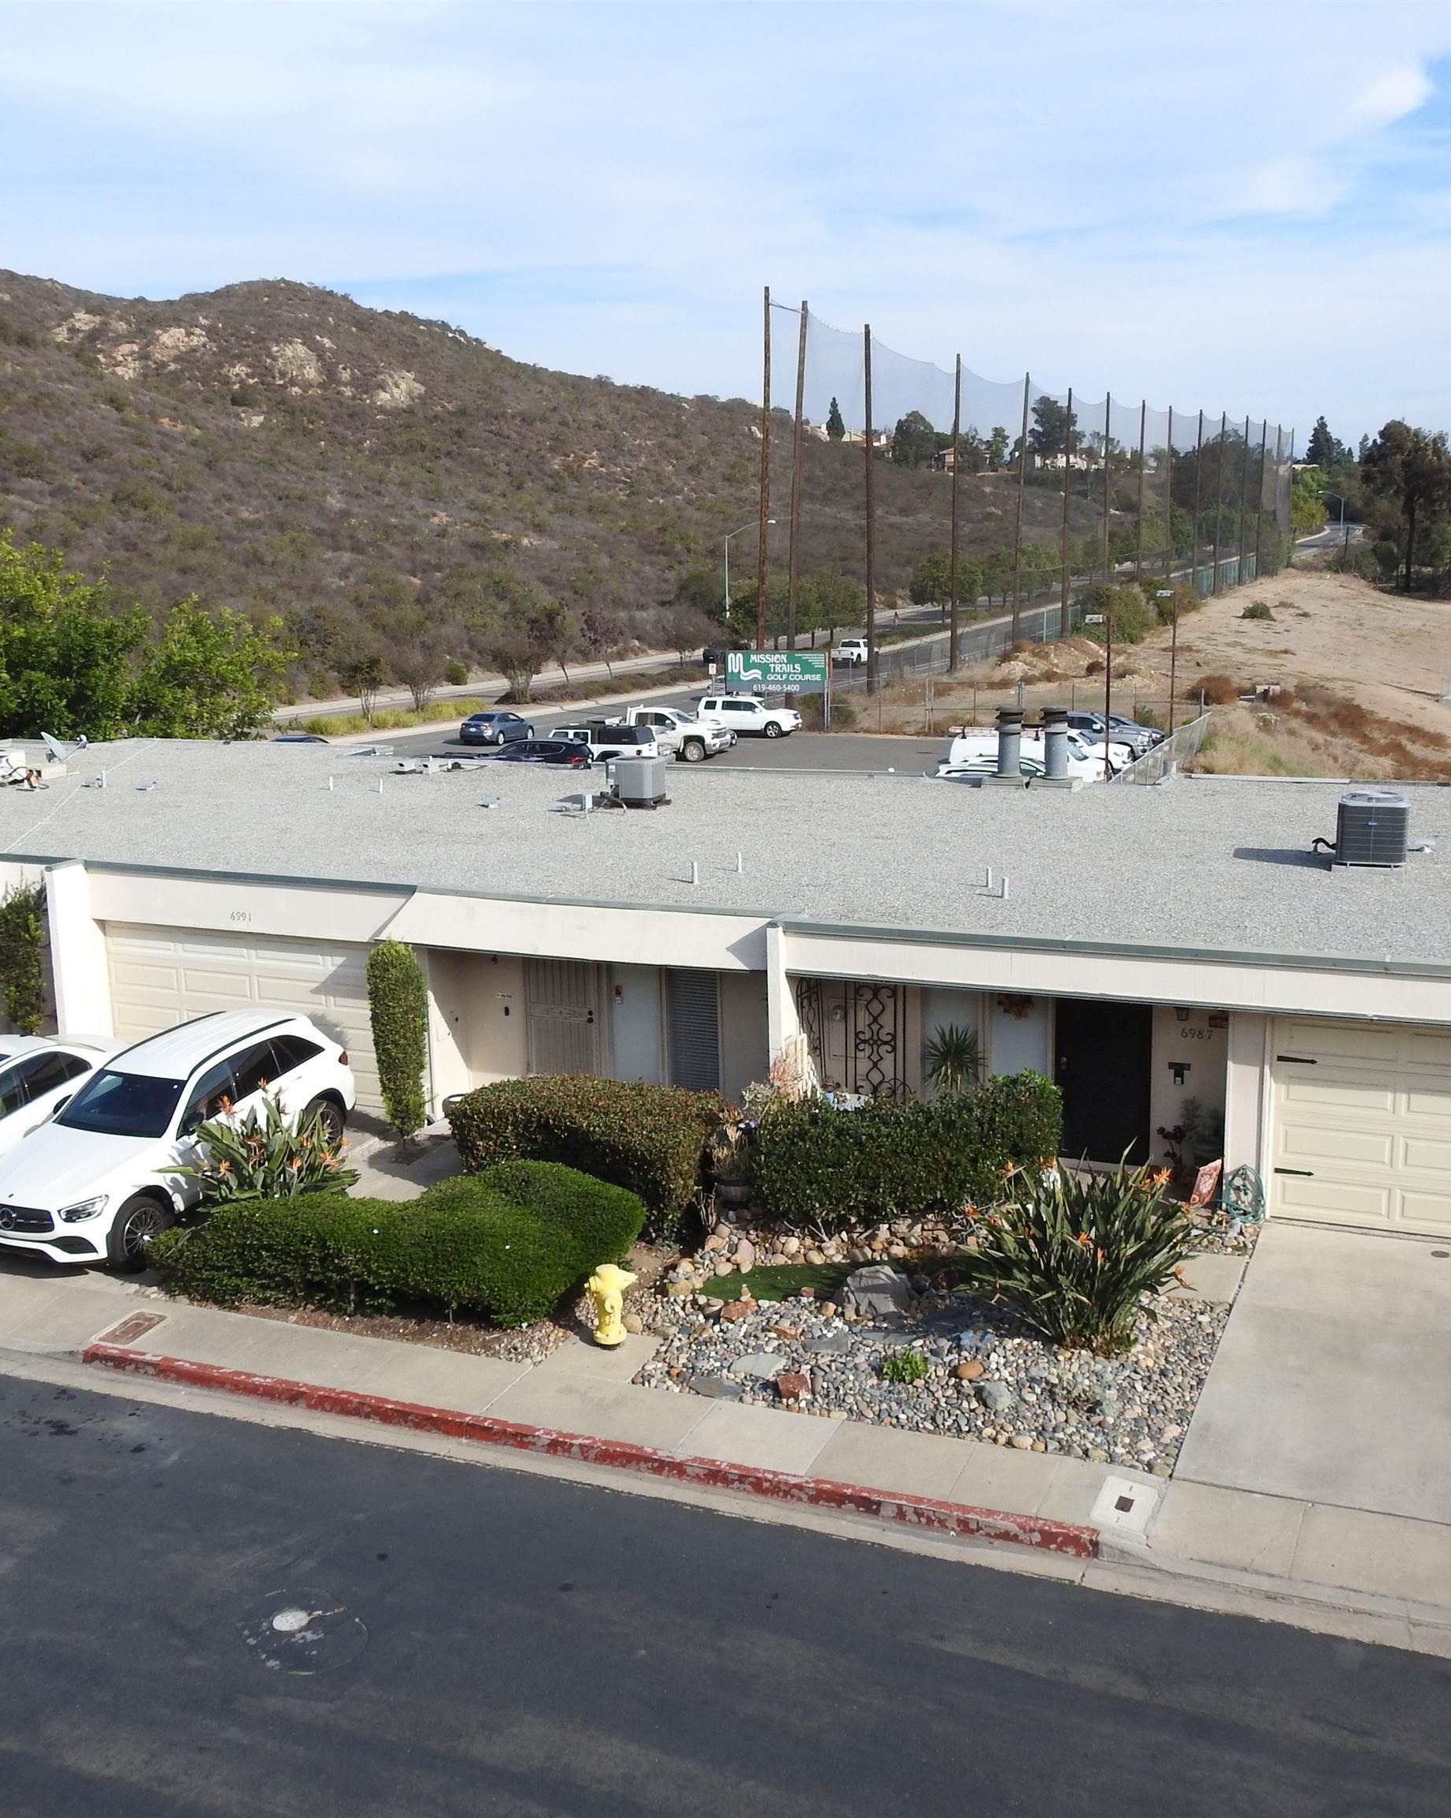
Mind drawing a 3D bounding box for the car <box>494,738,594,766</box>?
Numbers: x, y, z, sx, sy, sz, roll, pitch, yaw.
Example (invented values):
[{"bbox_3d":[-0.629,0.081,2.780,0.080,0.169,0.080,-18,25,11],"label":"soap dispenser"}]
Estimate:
[{"bbox_3d":[-7.092,-5.370,70.975,4.750,1.700,1.900,2,12,16],"label":"car"}]

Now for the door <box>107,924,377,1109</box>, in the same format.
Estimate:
[{"bbox_3d":[-5.819,1.280,24.332,4.550,2.120,0.120,4,13,23],"label":"door"}]

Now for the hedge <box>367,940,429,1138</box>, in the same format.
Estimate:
[{"bbox_3d":[-3.732,1.512,22.383,0.630,2.350,0.590,-1,12,0],"label":"hedge"}]

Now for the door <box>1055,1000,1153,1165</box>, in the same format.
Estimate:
[{"bbox_3d":[3.995,1.692,20.787,1.040,2.050,0.080,4,13,23],"label":"door"}]

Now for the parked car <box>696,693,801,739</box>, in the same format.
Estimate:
[{"bbox_3d":[1.017,-8.837,89.927,4.820,1.830,1.980,2,12,17],"label":"parked car"}]

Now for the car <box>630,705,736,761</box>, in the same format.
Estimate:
[{"bbox_3d":[-2.402,-7.253,81.175,5.900,1.970,2.030,6,14,32],"label":"car"}]

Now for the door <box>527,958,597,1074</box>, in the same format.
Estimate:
[{"bbox_3d":[-1.949,1.354,23.434,0.950,2.060,0.080,4,13,23],"label":"door"}]

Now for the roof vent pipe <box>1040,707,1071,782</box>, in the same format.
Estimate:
[{"bbox_3d":[5.002,-2.492,29.596,0.440,1.100,0.440,4,13,23],"label":"roof vent pipe"}]

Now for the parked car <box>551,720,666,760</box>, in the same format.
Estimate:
[{"bbox_3d":[-5.414,-6.000,74.370,5.300,1.870,1.880,3,13,20],"label":"parked car"}]

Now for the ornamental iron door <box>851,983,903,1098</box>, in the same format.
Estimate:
[{"bbox_3d":[1.699,1.634,21.899,0.640,2.030,0.070,4,13,23],"label":"ornamental iron door"}]

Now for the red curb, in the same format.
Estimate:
[{"bbox_3d":[-1.546,4.369,16.072,9.230,0.160,0.180,4,13,23],"label":"red curb"}]

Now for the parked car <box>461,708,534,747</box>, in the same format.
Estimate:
[{"bbox_3d":[-10.389,-8.382,90.152,1.790,1.440,4.620,4,13,22],"label":"parked car"}]

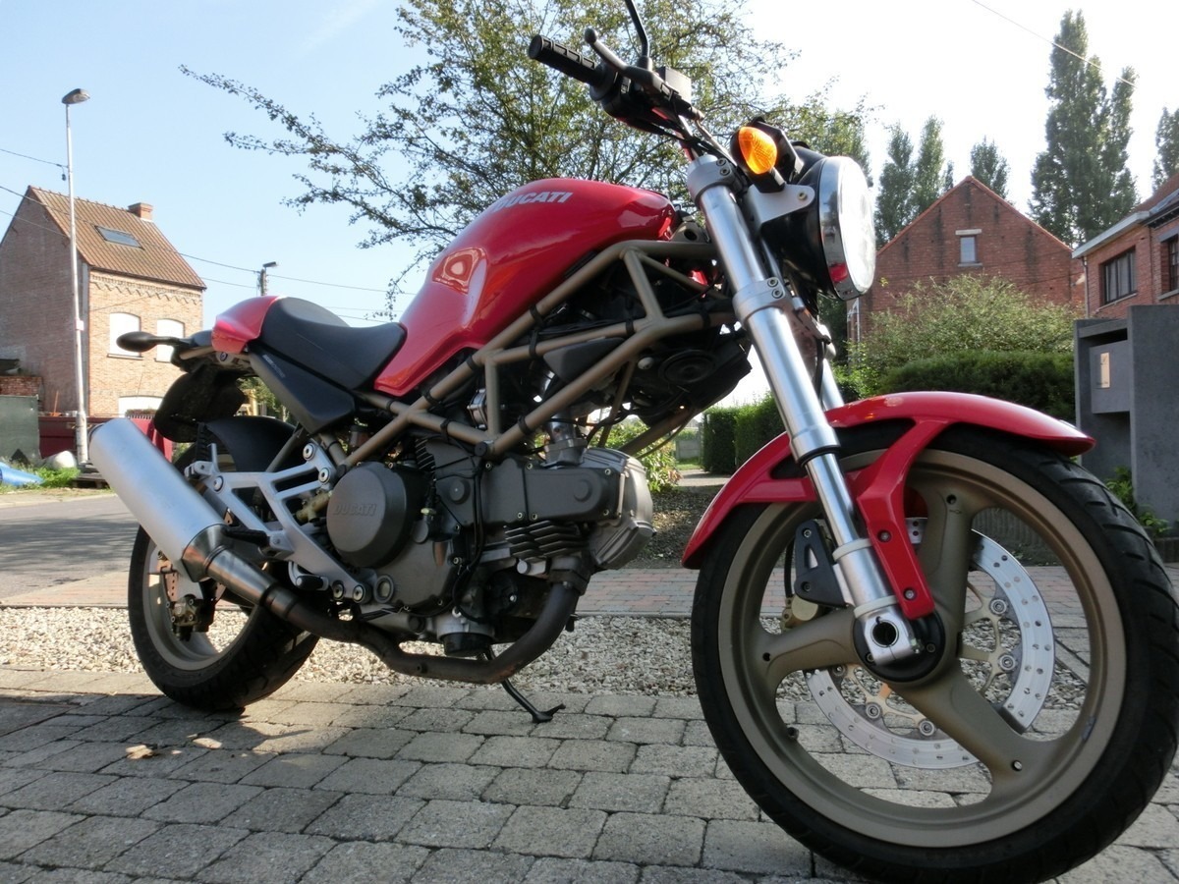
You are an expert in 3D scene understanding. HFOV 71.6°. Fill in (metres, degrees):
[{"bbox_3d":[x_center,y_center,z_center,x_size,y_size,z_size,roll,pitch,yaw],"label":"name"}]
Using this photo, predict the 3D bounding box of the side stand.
[{"bbox_3d":[-0.131,0.461,1.580,0.100,0.190,0.250,-1,-1,34],"label":"side stand"}]

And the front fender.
[{"bbox_3d":[0.366,0.066,1.085,0.525,0.270,0.165,-2,-13,34],"label":"front fender"}]

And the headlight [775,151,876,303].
[{"bbox_3d":[0.344,-0.320,1.254,0.160,0.212,0.212,-1,-17,34],"label":"headlight"}]

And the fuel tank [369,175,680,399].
[{"bbox_3d":[-0.099,-0.256,1.486,0.570,0.395,0.340,-2,-13,34],"label":"fuel tank"}]

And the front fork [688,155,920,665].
[{"bbox_3d":[0.328,-0.070,1.177,0.110,0.790,0.260,-26,-29,25],"label":"front fork"}]

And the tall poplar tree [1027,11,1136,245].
[{"bbox_3d":[27.782,-11.662,46.000,5.800,25.300,5.800,0,-1,0],"label":"tall poplar tree"}]

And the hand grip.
[{"bbox_3d":[-0.028,-0.531,1.145,0.037,0.037,0.130,-2,-1,45],"label":"hand grip"}]

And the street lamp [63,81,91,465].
[{"bbox_3d":[-9.380,-3.060,14.950,0.700,6.920,0.320,-2,-2,36],"label":"street lamp"}]

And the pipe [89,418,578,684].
[{"bbox_3d":[-0.532,0.164,1.466,1.100,0.420,0.300,-2,-13,34],"label":"pipe"}]

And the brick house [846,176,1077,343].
[{"bbox_3d":[11.180,-3.099,25.929,6.200,8.050,7.000,-1,-1,12],"label":"brick house"}]

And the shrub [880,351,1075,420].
[{"bbox_3d":[4.200,-0.150,8.500,2.300,1.560,1.100,-1,-1,12],"label":"shrub"}]

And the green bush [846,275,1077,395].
[{"bbox_3d":[4.862,-0.693,10.500,3.000,2.750,2.300,-1,-2,0],"label":"green bush"}]

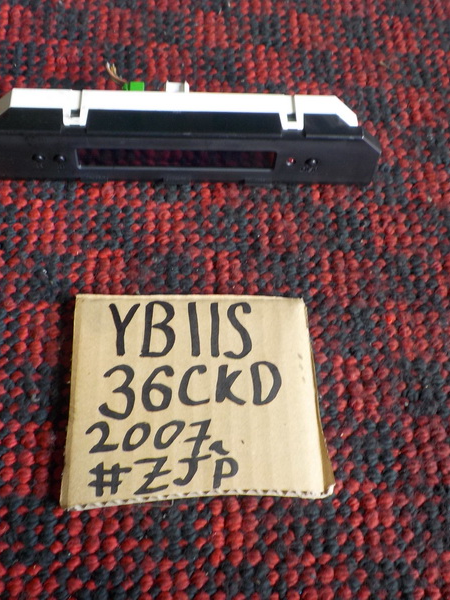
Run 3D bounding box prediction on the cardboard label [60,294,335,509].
[{"bbox_3d":[-0.011,0.042,0.307,0.113,0.006,0.098,0,63,-4],"label":"cardboard label"}]

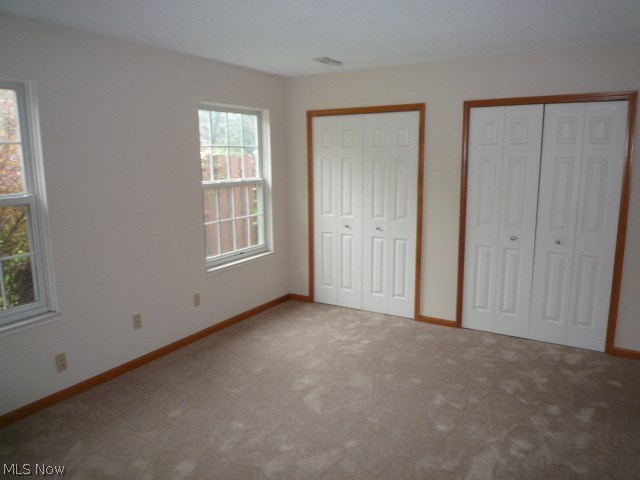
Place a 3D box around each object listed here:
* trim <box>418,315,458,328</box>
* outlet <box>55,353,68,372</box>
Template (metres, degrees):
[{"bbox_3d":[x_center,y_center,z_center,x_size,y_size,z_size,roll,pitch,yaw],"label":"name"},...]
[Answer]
[{"bbox_3d":[1.155,0.792,4.503,0.370,0.065,0.018,5,12,32],"label":"trim"},{"bbox_3d":[-1.758,0.831,3.142,0.012,0.117,0.070,5,12,32],"label":"outlet"}]

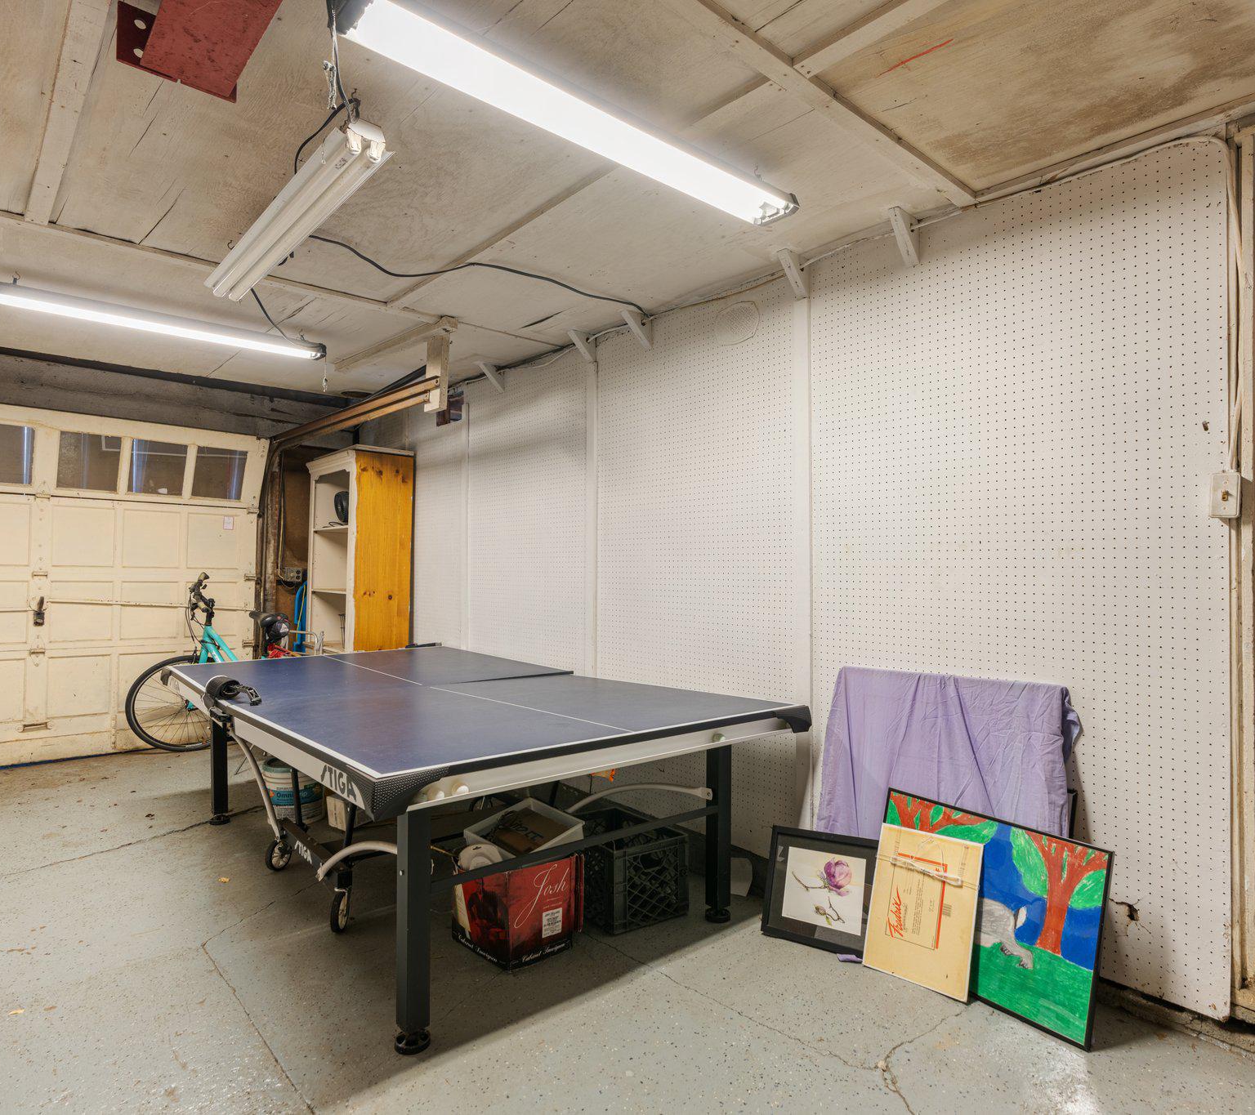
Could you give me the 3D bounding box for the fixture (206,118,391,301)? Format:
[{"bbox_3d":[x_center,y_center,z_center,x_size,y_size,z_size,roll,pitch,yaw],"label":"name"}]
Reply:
[{"bbox_3d":[-1.000,-0.965,2.150,0.135,0.090,1.240,0,-1,-41],"label":"fixture"}]

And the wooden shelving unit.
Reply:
[{"bbox_3d":[-1.935,0.310,5.330,0.410,2.070,0.900,0,-1,-41],"label":"wooden shelving unit"}]

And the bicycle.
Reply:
[{"bbox_3d":[-2.630,0.755,4.970,1.700,1.170,0.600,0,-1,20],"label":"bicycle"}]

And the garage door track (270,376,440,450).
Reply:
[{"bbox_3d":[-1.790,-0.820,4.570,0.070,0.120,2.650,0,-1,-41],"label":"garage door track"}]

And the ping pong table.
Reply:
[{"bbox_3d":[-0.860,0.925,3.220,1.540,0.780,2.750,0,-1,-40],"label":"ping pong table"}]

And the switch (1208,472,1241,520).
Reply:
[{"bbox_3d":[1.435,-0.151,1.785,0.042,0.108,0.056,0,-1,-41],"label":"switch"}]

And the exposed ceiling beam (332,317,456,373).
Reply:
[{"bbox_3d":[-1.320,-1.120,4.020,0.080,0.050,1.400,0,-1,-41],"label":"exposed ceiling beam"}]

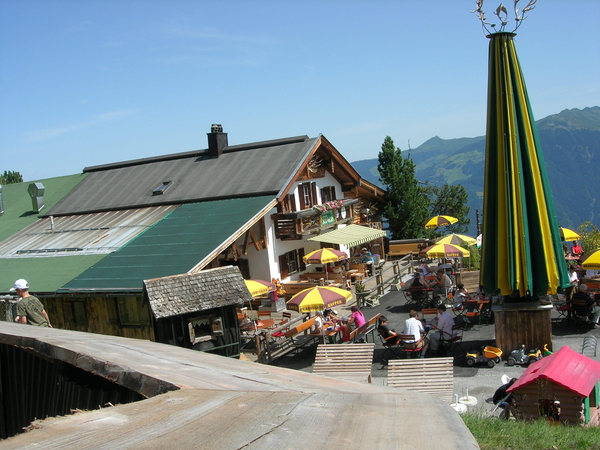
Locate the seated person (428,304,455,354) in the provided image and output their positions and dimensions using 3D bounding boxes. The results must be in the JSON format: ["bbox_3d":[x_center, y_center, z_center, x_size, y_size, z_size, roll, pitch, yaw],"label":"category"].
[{"bbox_3d":[3.676,2.731,17.050,0.800,1.320,0.500,-4,5,34],"label":"seated person"}]

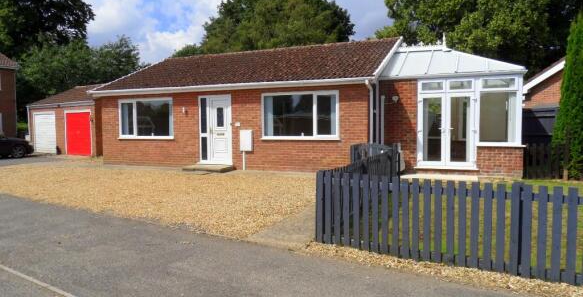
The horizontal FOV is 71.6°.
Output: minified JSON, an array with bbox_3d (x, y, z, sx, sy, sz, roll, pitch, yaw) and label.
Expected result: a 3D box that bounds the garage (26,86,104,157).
[{"bbox_3d":[-9.689,-1.627,21.512,6.050,3.600,5.350,2,4,33],"label":"garage"}]

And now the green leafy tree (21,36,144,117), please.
[{"bbox_3d":[-15.552,-4.223,30.225,8.600,7.900,8.200,-1,3,0],"label":"green leafy tree"}]

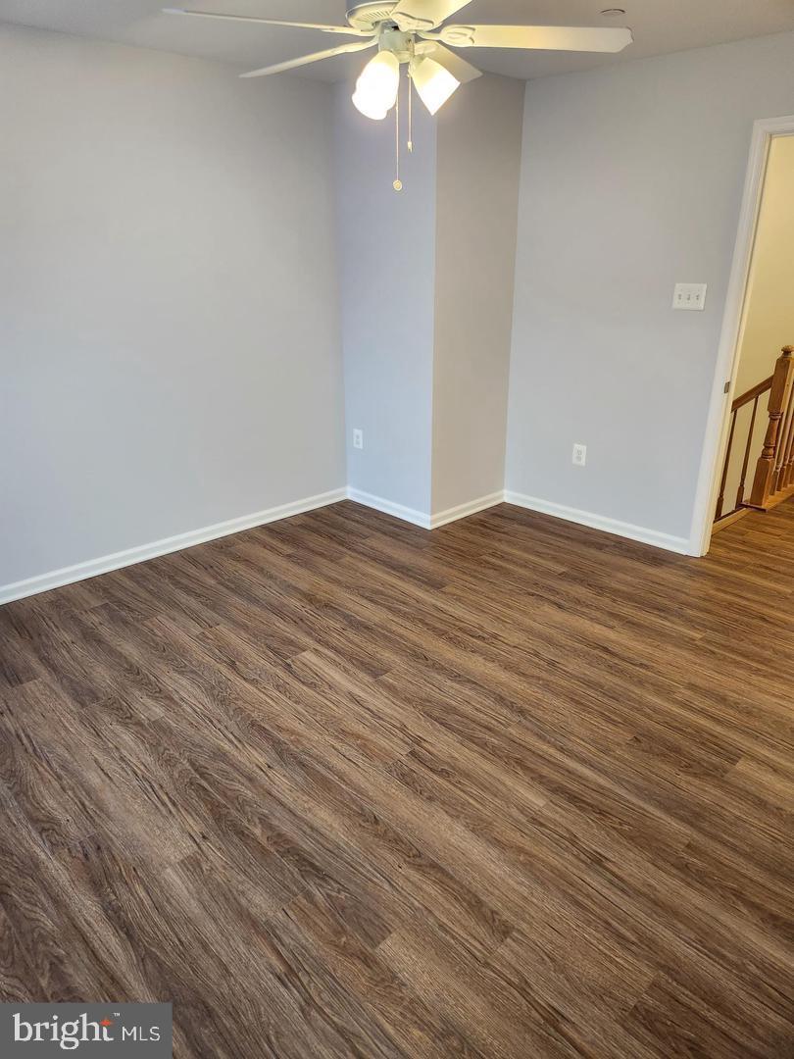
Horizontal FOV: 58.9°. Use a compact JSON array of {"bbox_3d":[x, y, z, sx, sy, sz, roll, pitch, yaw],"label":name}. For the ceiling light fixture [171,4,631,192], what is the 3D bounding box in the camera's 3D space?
[{"bbox_3d":[0.019,-1.360,1.989,1.270,0.670,1.290,0,22,0],"label":"ceiling light fixture"}]

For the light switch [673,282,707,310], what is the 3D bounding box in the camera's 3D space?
[{"bbox_3d":[1.457,-1.160,3.508,0.014,0.118,0.161,-20,29,-40],"label":"light switch"}]

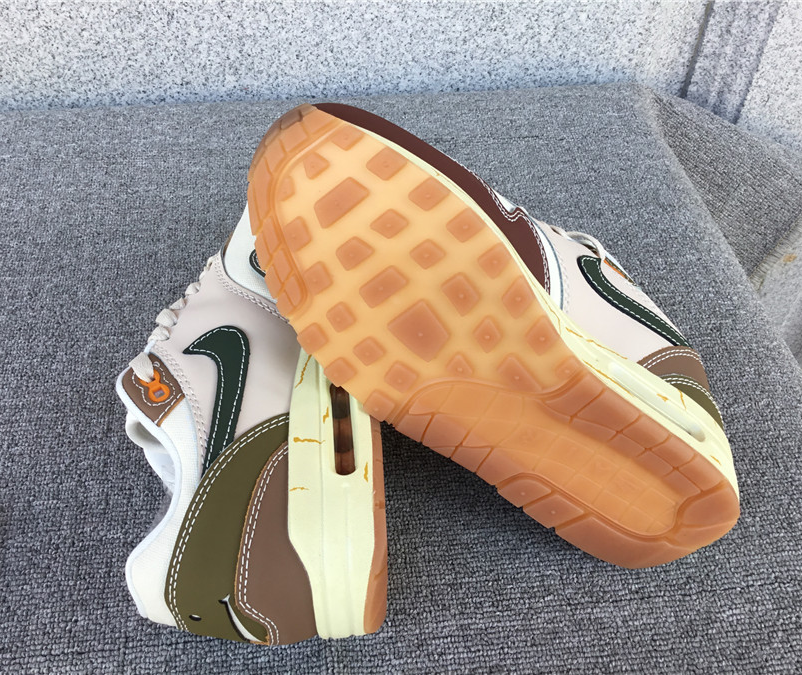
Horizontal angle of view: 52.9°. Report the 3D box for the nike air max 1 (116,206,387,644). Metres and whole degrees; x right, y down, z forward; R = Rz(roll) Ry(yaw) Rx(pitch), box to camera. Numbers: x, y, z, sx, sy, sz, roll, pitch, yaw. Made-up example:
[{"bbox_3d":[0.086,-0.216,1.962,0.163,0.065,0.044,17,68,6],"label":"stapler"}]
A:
[{"bbox_3d":[-0.073,0.013,0.398,0.125,0.108,0.297,1,48,-5],"label":"nike air max 1"}]

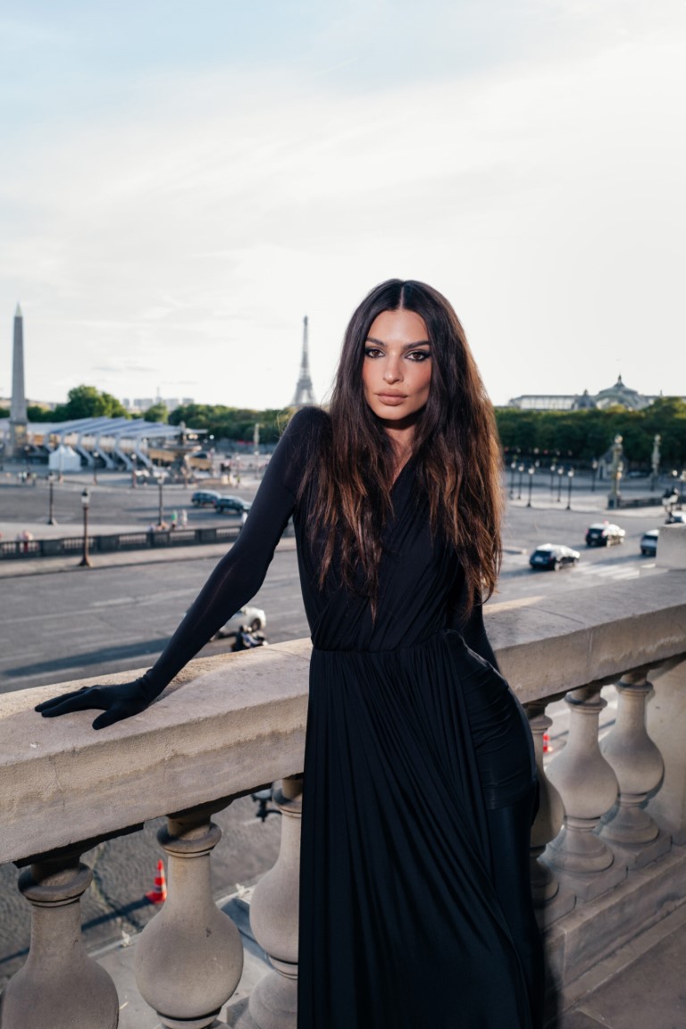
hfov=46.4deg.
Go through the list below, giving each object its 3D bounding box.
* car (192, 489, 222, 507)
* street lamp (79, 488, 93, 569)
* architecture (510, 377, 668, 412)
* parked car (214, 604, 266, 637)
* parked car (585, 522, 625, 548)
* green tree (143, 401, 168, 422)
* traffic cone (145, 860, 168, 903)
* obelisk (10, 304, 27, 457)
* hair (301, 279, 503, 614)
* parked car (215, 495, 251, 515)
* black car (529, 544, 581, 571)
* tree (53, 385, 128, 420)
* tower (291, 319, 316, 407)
[{"bbox_3d":[-13.760,-1.502,84.647,4.300,1.600,1.800,5,7,24],"label":"car"},{"bbox_3d":[-16.352,0.784,50.713,0.700,4.900,0.700,-4,9,-43],"label":"street lamp"},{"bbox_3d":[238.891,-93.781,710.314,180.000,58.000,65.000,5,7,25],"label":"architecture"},{"bbox_3d":[-5.479,4.663,35.983,1.800,1.480,4.400,7,8,37],"label":"parked car"},{"bbox_3d":[21.769,1.714,66.380,1.800,1.620,4.400,7,8,39],"label":"parked car"},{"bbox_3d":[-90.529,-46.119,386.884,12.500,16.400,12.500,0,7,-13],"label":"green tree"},{"bbox_3d":[-3.608,7.162,15.776,0.410,0.750,0.410,-4,9,-44],"label":"traffic cone"},{"bbox_3d":[-68.475,-28.201,169.000,3.600,33.300,3.600,-4,9,-43],"label":"obelisk"},{"bbox_3d":[0.102,-0.117,1.390,0.350,0.580,0.280,3,7,7],"label":"hair"},{"bbox_3d":[-10.457,-0.803,79.606,4.400,1.570,1.800,5,7,29],"label":"parked car"},{"bbox_3d":[14.962,2.947,56.301,1.850,1.520,4.600,7,8,37],"label":"black car"},{"bbox_3d":[-109.206,-45.441,346.212,29.000,20.951,26.000,2,7,0],"label":"tree"},{"bbox_3d":[-106.457,-420.636,2244.174,125.000,330.000,125.000,-1,7,-25],"label":"tower"}]

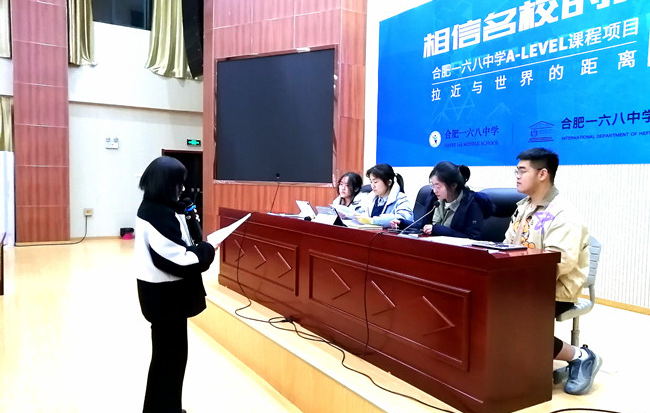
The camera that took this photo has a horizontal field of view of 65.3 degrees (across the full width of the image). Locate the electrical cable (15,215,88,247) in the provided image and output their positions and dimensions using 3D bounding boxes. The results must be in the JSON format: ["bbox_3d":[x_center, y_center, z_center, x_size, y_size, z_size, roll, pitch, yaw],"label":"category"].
[{"bbox_3d":[-6.040,0.514,11.311,1.500,0.540,0.800,-1,4,-32],"label":"electrical cable"}]

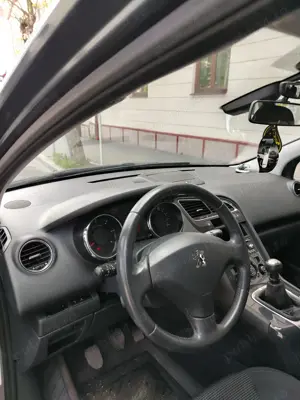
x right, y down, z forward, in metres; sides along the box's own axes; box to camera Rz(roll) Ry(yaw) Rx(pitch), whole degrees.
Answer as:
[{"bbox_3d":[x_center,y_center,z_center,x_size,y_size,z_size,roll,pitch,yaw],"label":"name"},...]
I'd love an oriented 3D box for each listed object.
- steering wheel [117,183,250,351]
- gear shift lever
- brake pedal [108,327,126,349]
[{"bbox_3d":[0.091,0.144,0.648,0.378,0.378,0.100,-14,-6,-34],"label":"steering wheel"},{"bbox_3d":[0.389,0.252,0.847,0.063,0.147,0.072,-13,10,-35],"label":"gear shift lever"},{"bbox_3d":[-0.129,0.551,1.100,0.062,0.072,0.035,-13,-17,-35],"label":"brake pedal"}]

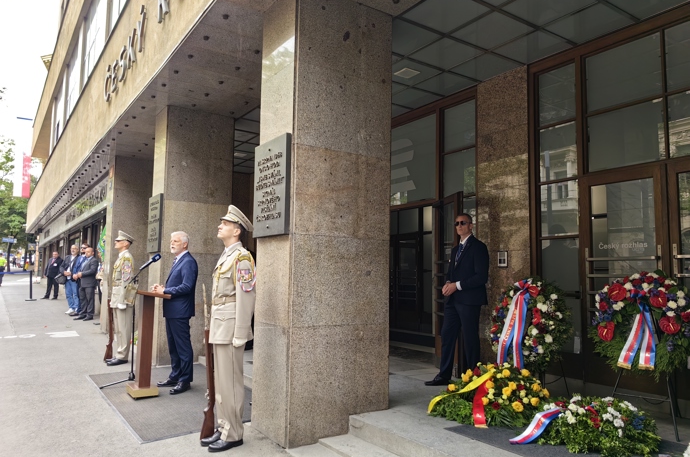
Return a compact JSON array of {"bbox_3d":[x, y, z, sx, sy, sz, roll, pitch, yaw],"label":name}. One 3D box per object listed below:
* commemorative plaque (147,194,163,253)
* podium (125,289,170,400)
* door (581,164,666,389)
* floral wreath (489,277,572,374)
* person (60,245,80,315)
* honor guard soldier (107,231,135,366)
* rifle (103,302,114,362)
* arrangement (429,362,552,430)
[{"bbox_3d":[-2.857,-0.064,7.800,0.055,0.846,0.622,5,-7,-34],"label":"commemorative plaque"},{"bbox_3d":[-2.171,1.239,5.666,0.380,1.130,0.480,5,-7,-34],"label":"podium"},{"bbox_3d":[2.625,0.456,4.894,0.100,2.070,0.830,5,-7,-34],"label":"door"},{"bbox_3d":[1.820,0.919,5.121,0.300,0.950,0.870,5,-7,-34],"label":"floral wreath"},{"bbox_3d":[-7.211,1.333,13.722,0.550,1.790,0.400,0,-6,5],"label":"person"},{"bbox_3d":[-3.258,0.987,7.544,0.380,1.890,0.520,5,-7,-37],"label":"honor guard soldier"},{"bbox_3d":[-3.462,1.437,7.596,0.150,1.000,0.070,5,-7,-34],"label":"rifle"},{"bbox_3d":[1.248,1.429,4.602,0.800,0.380,0.930,5,-7,-34],"label":"arrangement"}]

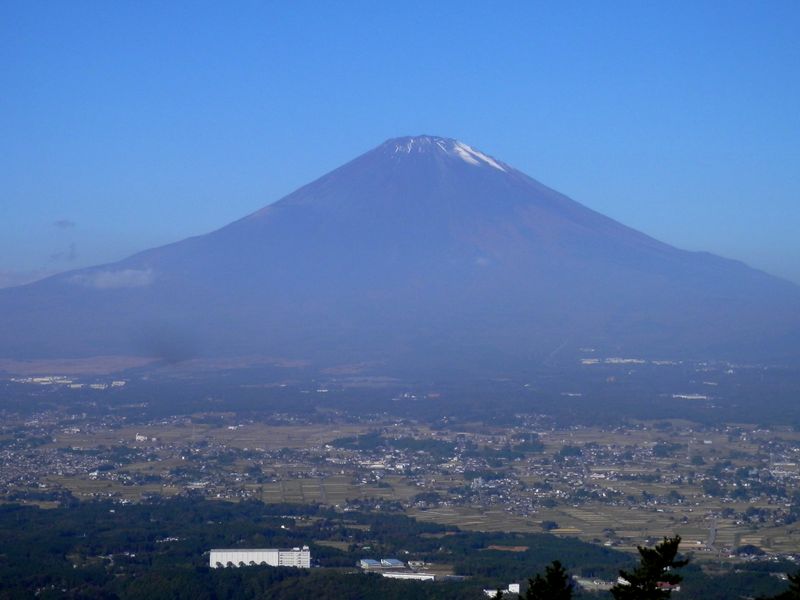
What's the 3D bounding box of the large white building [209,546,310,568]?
[{"bbox_3d":[-242.000,448.200,3220.400,173.000,34.000,40.000,0,-1,-2],"label":"large white building"}]

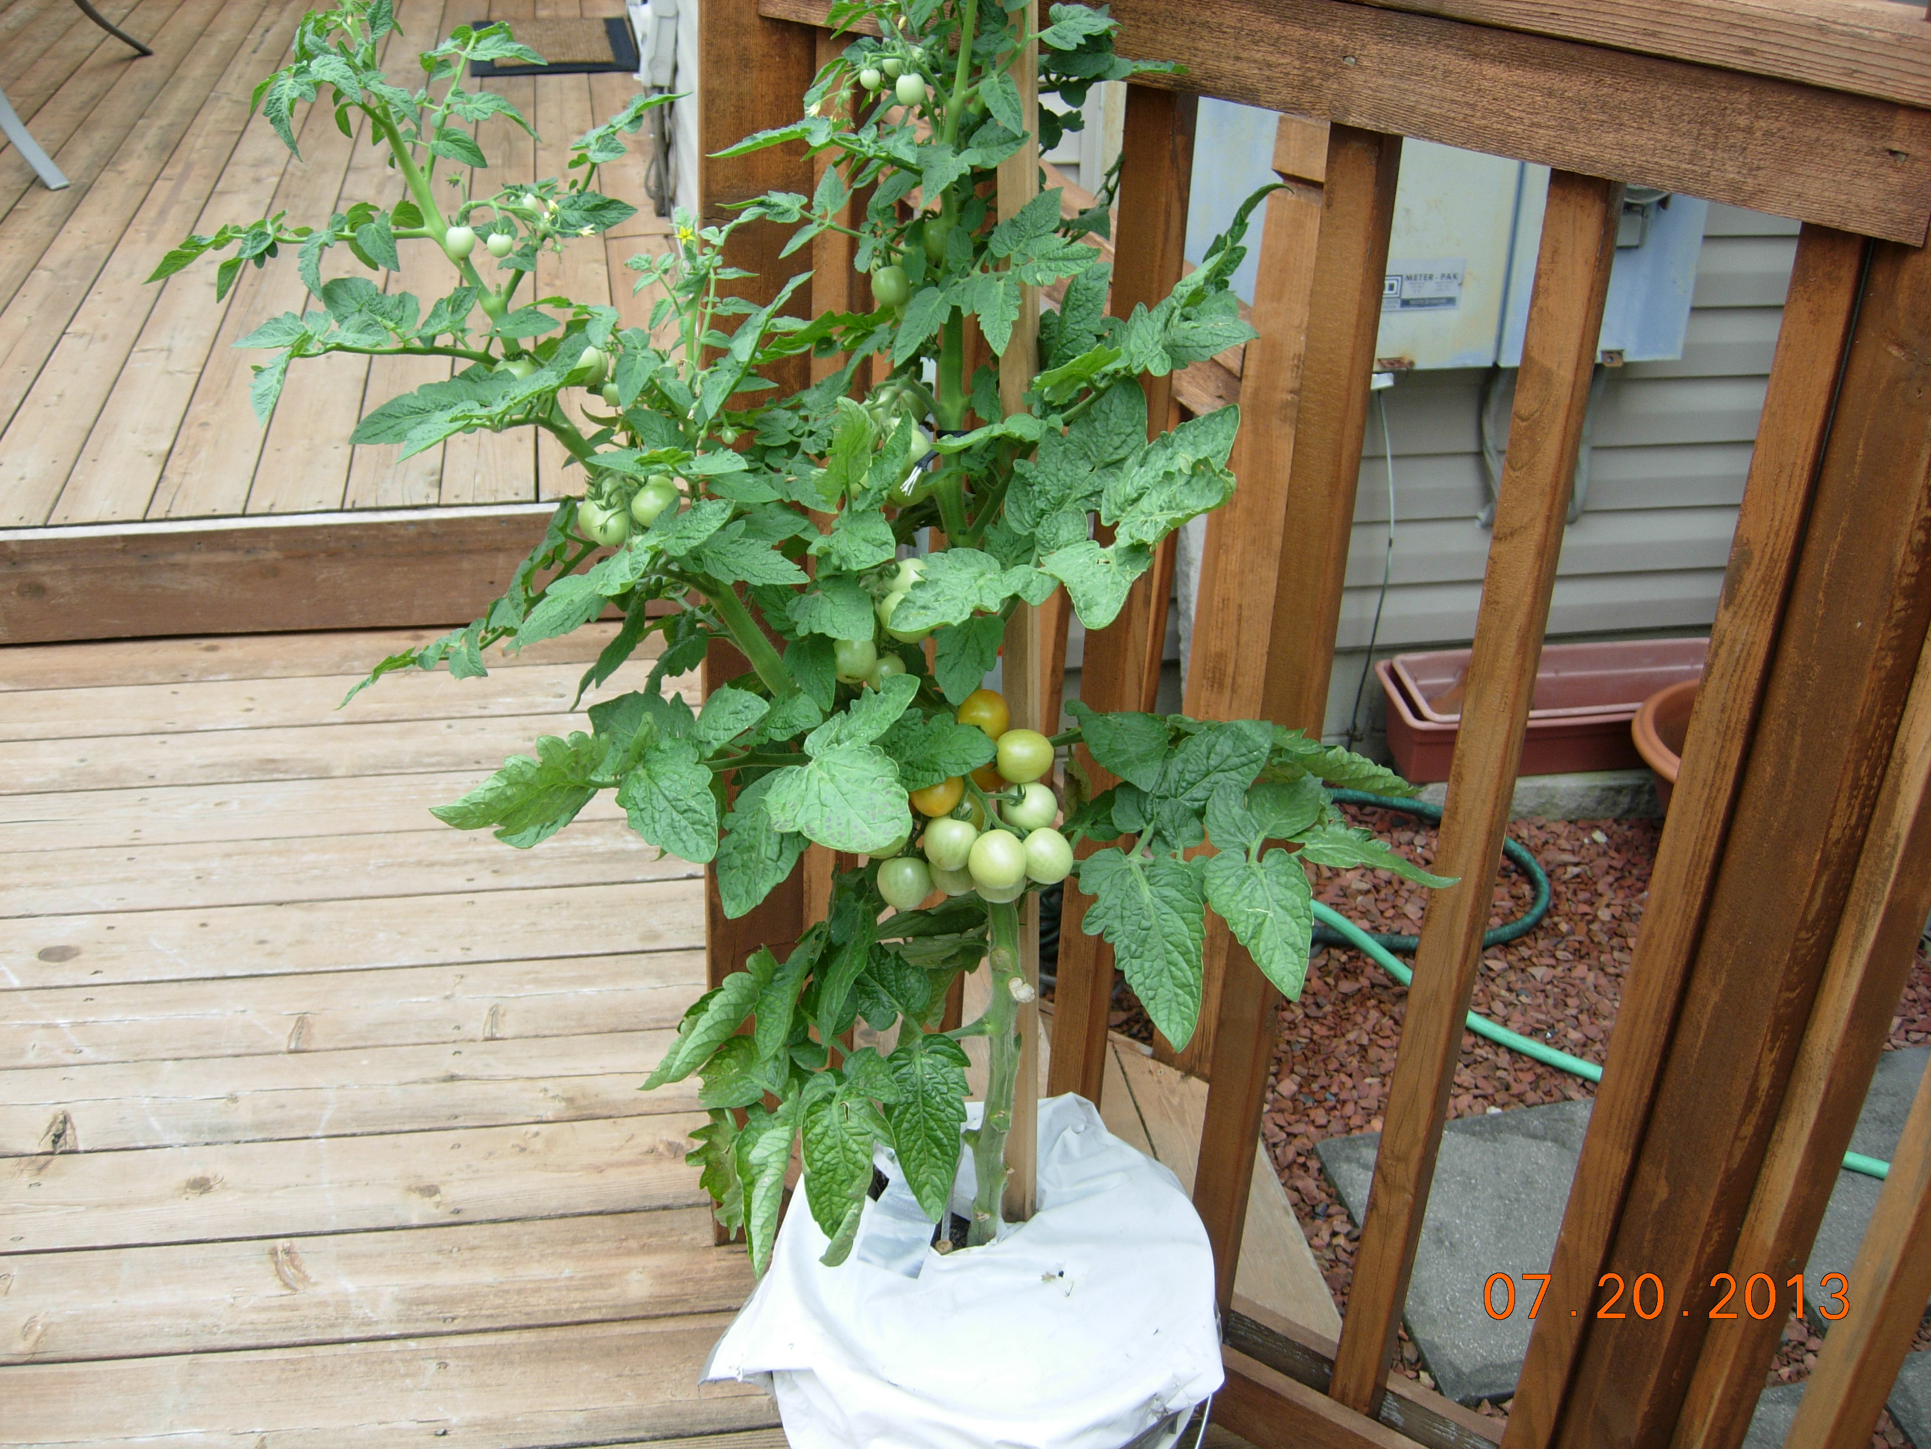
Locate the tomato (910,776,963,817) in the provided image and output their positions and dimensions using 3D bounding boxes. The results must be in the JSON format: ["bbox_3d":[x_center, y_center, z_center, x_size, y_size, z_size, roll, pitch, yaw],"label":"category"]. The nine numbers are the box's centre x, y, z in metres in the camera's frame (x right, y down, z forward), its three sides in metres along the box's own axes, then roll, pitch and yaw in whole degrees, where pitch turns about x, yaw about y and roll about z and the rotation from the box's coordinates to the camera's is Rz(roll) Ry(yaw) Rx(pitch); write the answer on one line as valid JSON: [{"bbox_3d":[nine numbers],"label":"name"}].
[{"bbox_3d":[-0.016,0.038,1.150,0.031,0.030,0.031,3,29,0],"label":"tomato"}]

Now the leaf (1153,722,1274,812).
[{"bbox_3d":[0.154,0.024,1.226,0.093,0.020,0.048,-38,55,-23],"label":"leaf"}]

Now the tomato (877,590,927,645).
[{"bbox_3d":[-0.034,-0.061,1.150,0.031,0.031,0.031,3,29,0],"label":"tomato"}]

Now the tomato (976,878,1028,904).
[{"bbox_3d":[0.022,0.095,1.230,0.032,0.033,0.032,3,29,0],"label":"tomato"}]

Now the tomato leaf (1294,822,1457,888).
[{"bbox_3d":[0.249,0.078,1.224,0.113,0.020,0.058,15,27,-9],"label":"tomato leaf"}]

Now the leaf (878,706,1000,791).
[{"bbox_3d":[-0.019,0.017,1.255,0.077,0.030,0.052,0,72,-3],"label":"leaf"}]

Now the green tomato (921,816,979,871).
[{"bbox_3d":[-0.009,0.075,1.255,0.034,0.034,0.034,3,29,0],"label":"green tomato"}]

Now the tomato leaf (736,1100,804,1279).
[{"bbox_3d":[-0.128,0.301,1.310,0.035,0.115,0.028,7,-1,0],"label":"tomato leaf"}]

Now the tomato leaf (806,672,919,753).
[{"bbox_3d":[-0.059,-0.007,1.150,0.073,0.018,0.027,-36,77,-10],"label":"tomato leaf"}]

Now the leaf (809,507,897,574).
[{"bbox_3d":[-0.060,-0.097,1.065,0.050,0.016,0.042,18,55,13],"label":"leaf"}]

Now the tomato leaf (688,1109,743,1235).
[{"bbox_3d":[-0.163,0.297,1.330,0.043,0.081,0.020,-7,1,14],"label":"tomato leaf"}]

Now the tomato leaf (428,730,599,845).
[{"bbox_3d":[-0.257,0.037,1.150,0.108,0.035,0.062,-10,42,-11],"label":"tomato leaf"}]

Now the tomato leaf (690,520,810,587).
[{"bbox_3d":[-0.117,-0.096,1.130,0.071,0.018,0.051,14,44,7],"label":"tomato leaf"}]

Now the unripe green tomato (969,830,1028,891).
[{"bbox_3d":[0.020,0.084,1.245,0.036,0.037,0.036,3,29,0],"label":"unripe green tomato"}]

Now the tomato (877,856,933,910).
[{"bbox_3d":[-0.037,0.097,1.220,0.032,0.033,0.032,3,29,0],"label":"tomato"}]

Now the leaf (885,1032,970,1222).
[{"bbox_3d":[-0.026,0.274,1.370,0.059,0.130,0.030,0,-6,-3],"label":"leaf"}]

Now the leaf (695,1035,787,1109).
[{"bbox_3d":[-0.144,0.227,1.310,0.056,0.043,0.020,9,-6,9],"label":"leaf"}]

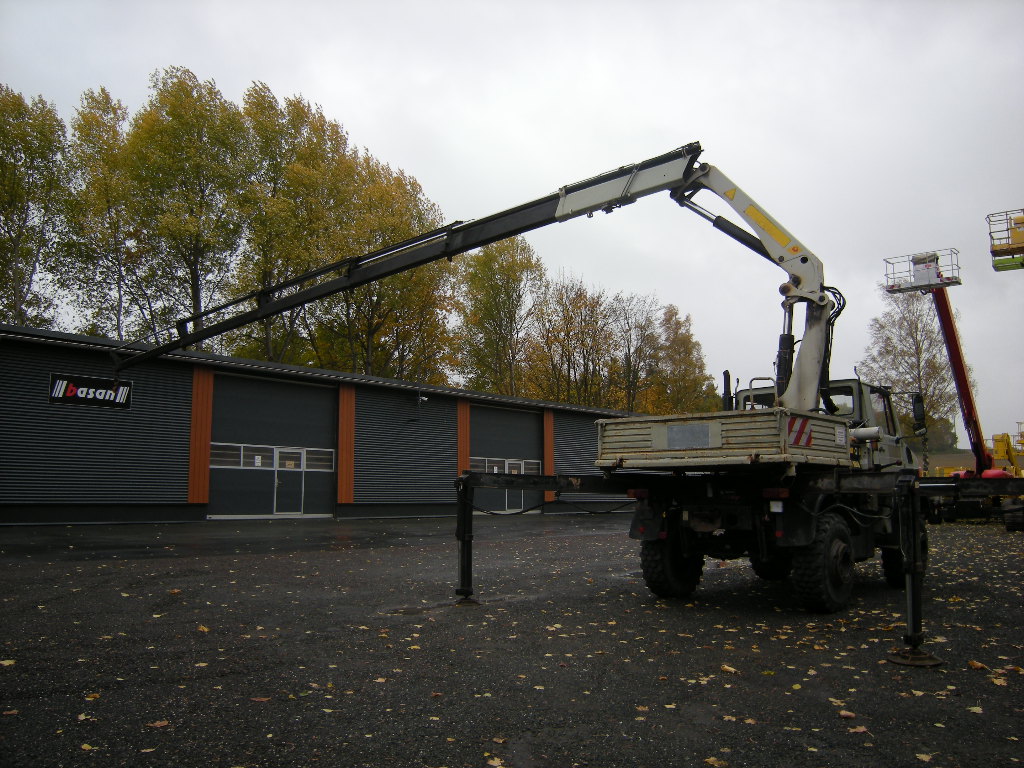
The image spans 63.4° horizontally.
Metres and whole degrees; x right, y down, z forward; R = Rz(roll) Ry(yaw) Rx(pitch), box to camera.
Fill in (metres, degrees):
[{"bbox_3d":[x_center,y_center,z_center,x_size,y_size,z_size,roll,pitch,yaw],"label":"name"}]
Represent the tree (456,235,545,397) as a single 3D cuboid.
[{"bbox_3d":[-0.942,-1.029,61.789,7.070,20.710,7.070,0,-8,-1],"label":"tree"}]

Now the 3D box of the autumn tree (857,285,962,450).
[{"bbox_3d":[40.386,-1.635,82.751,9.800,17.090,9.800,-5,-9,26],"label":"autumn tree"}]

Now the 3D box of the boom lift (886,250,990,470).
[{"bbox_3d":[18.559,0.694,34.167,2.600,10.210,12.030,-7,-11,38],"label":"boom lift"}]

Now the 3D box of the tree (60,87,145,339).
[{"bbox_3d":[-20.172,-4.338,40.266,4.560,21.300,4.560,4,-9,-27],"label":"tree"}]

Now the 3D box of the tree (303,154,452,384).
[{"bbox_3d":[-8.711,-3.598,53.288,9.810,23.440,9.810,1,-9,-9],"label":"tree"}]

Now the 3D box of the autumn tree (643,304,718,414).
[{"bbox_3d":[16.643,1.970,79.946,7.400,19.780,7.400,-2,-9,12],"label":"autumn tree"}]

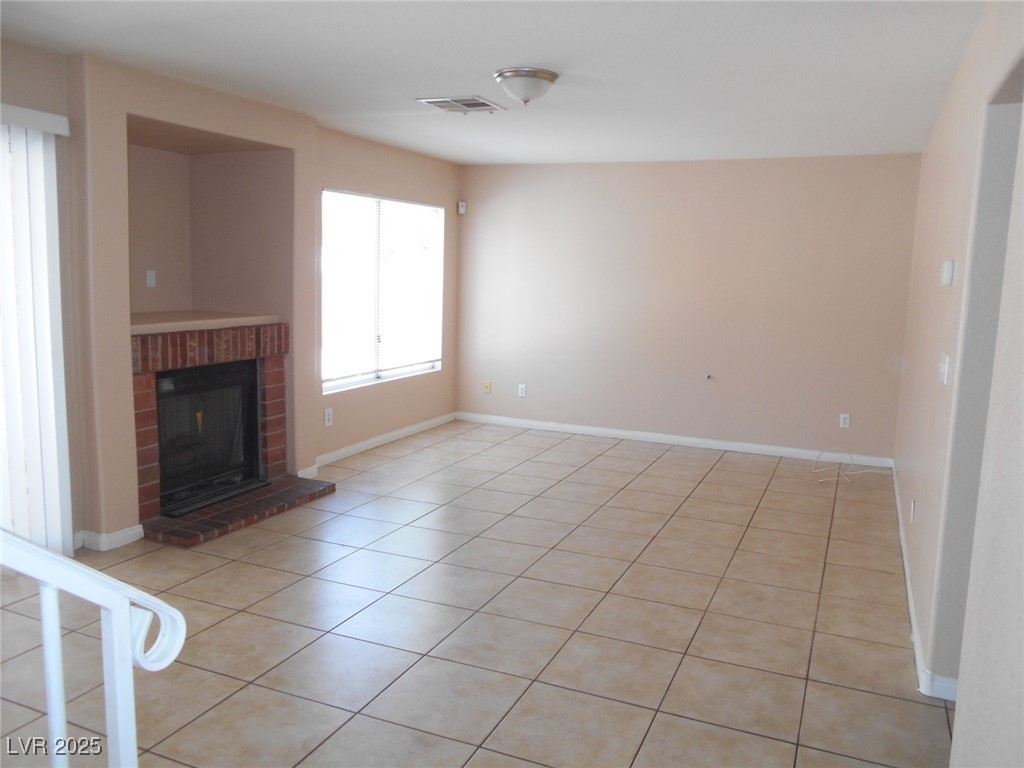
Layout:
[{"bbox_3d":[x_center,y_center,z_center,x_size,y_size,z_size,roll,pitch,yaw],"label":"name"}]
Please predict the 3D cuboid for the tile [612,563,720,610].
[{"bbox_3d":[0.752,0.974,3.722,0.450,0.012,0.450,4,8,23],"label":"tile"}]

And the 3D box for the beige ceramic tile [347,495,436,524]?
[{"bbox_3d":[-0.728,0.792,4.815,0.450,0.010,0.450,5,8,24],"label":"beige ceramic tile"}]

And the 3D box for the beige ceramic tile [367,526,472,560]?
[{"bbox_3d":[-0.499,0.881,4.252,0.450,0.012,0.450,4,8,24],"label":"beige ceramic tile"}]

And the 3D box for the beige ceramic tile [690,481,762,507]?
[{"bbox_3d":[1.489,0.764,5.331,0.449,0.010,0.442,5,9,24],"label":"beige ceramic tile"}]

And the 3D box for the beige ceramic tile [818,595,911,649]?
[{"bbox_3d":[1.540,1.036,3.357,0.372,0.010,0.442,5,9,24],"label":"beige ceramic tile"}]

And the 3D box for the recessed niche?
[{"bbox_3d":[-2.153,-0.949,4.767,0.920,1.080,1.360,5,8,23],"label":"recessed niche"}]

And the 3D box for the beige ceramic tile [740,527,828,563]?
[{"bbox_3d":[1.532,0.905,4.334,0.450,0.010,0.450,5,8,24],"label":"beige ceramic tile"}]

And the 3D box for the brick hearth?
[{"bbox_3d":[-1.659,0.222,4.711,0.478,1.137,1.329,4,8,23],"label":"brick hearth"}]

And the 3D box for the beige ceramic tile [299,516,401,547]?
[{"bbox_3d":[-0.910,0.842,4.455,0.449,0.010,0.442,5,9,24],"label":"beige ceramic tile"}]

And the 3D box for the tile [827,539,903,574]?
[{"bbox_3d":[1.908,0.924,4.133,0.373,0.010,0.445,4,8,24],"label":"tile"}]

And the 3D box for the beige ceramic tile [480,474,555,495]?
[{"bbox_3d":[0.049,0.731,5.564,0.450,0.012,0.450,4,8,23],"label":"beige ceramic tile"}]

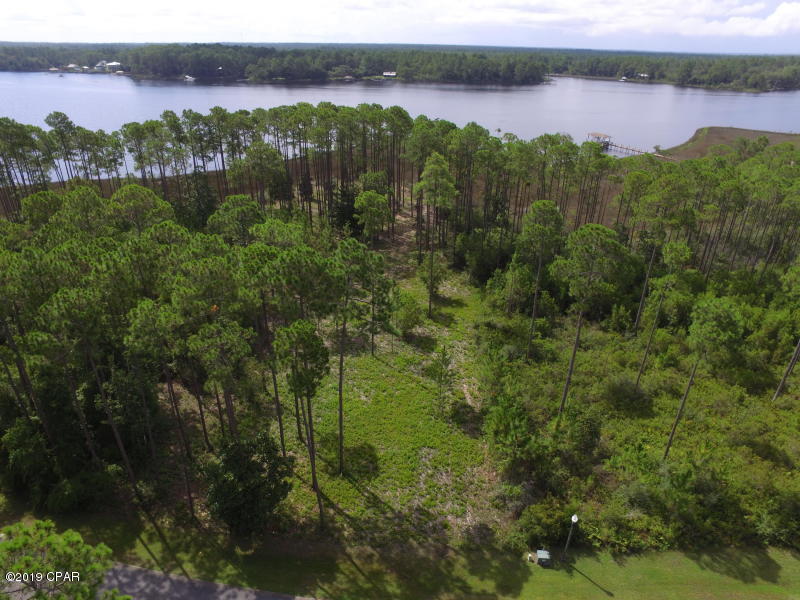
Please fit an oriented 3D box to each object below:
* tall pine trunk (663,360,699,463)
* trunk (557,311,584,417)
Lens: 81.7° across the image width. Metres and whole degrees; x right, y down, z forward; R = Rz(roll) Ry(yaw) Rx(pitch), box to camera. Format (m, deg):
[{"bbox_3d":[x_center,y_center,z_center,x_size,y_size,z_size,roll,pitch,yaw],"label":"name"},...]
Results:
[{"bbox_3d":[21.508,8.813,35.569,0.300,11.020,0.300,-3,28,0],"label":"tall pine trunk"},{"bbox_3d":[14.328,5.924,39.061,0.360,12.510,0.360,0,29,0],"label":"trunk"}]

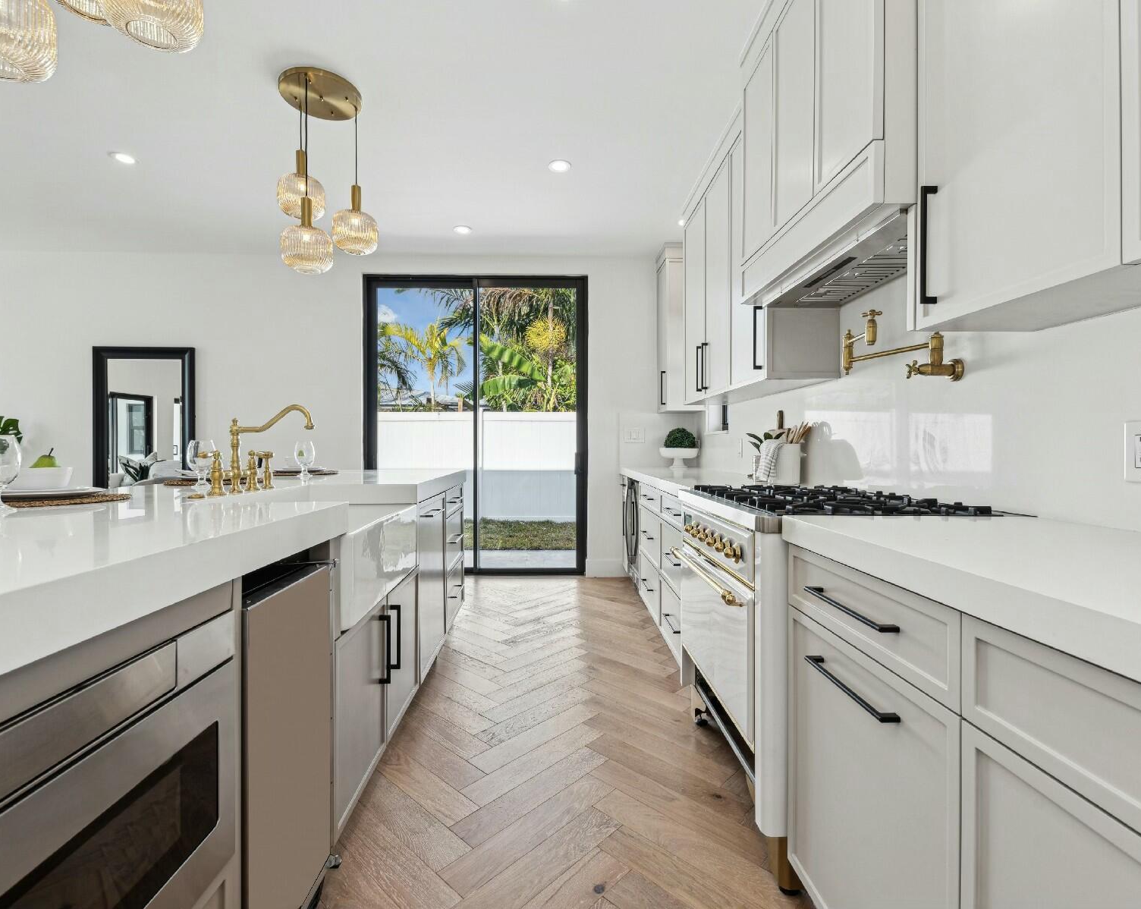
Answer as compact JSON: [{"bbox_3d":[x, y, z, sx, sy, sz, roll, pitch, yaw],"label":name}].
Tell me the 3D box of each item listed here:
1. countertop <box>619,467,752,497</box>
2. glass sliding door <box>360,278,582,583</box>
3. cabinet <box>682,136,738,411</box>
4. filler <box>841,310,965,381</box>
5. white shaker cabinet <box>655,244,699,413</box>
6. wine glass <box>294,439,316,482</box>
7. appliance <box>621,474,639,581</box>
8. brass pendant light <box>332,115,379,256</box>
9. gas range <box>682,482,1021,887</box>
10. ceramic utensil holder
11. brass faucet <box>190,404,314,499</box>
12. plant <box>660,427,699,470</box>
[{"bbox_3d":[0.765,0.155,3.302,0.619,0.054,2.180,0,1,-2],"label":"countertop"},{"bbox_3d":[-0.775,-0.224,4.416,1.830,2.497,0.120,0,1,-2],"label":"glass sliding door"},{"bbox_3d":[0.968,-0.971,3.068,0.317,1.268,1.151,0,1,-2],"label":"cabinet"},{"bbox_3d":[1.021,-0.333,1.666,0.226,0.238,0.315,0,1,-2],"label":"filler"},{"bbox_3d":[0.868,-0.954,4.177,0.349,1.245,0.410,0,1,-2],"label":"white shaker cabinet"},{"bbox_3d":[-1.339,0.019,2.677,0.103,0.183,0.103,0,1,-2],"label":"wine glass"},{"bbox_3d":[0.727,0.599,3.797,0.580,0.840,0.460,0,1,-2],"label":"appliance"},{"bbox_3d":[-0.981,-1.253,2.430,0.205,0.657,0.205,0,1,-2],"label":"brass pendant light"},{"bbox_3d":[0.776,0.603,1.770,0.709,0.957,0.895,0,1,-2],"label":"gas range"},{"bbox_3d":[0.988,0.048,2.458,0.160,0.186,0.160,0,1,-2],"label":"ceramic utensil holder"},{"bbox_3d":[-0.990,-0.019,1.750,0.292,0.289,0.400,0,1,-2],"label":"brass faucet"},{"bbox_3d":[0.854,-0.050,4.163,0.303,0.318,0.303,0,1,-2],"label":"plant"}]

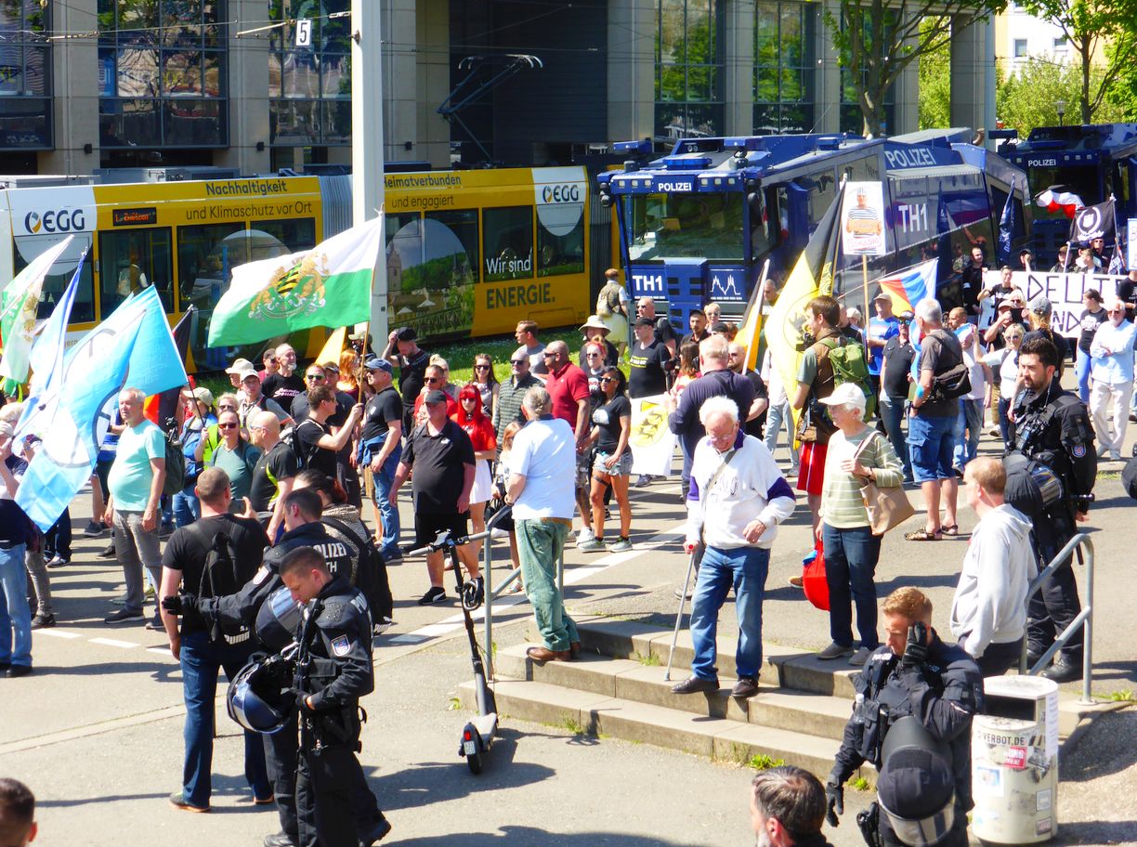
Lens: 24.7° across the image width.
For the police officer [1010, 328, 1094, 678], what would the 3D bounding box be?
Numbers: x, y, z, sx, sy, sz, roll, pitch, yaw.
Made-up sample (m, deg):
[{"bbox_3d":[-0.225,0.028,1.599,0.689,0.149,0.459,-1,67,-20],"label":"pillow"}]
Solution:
[{"bbox_3d":[2.651,0.457,14.303,0.420,1.867,0.580,-4,7,-32],"label":"police officer"}]

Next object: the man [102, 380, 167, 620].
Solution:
[{"bbox_3d":[-3.200,0.602,19.297,0.420,1.758,0.530,-3,7,-25],"label":"man"}]

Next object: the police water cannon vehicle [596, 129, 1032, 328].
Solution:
[{"bbox_3d":[4.476,-3.025,43.523,2.550,3.700,9.900,3,8,35],"label":"police water cannon vehicle"}]

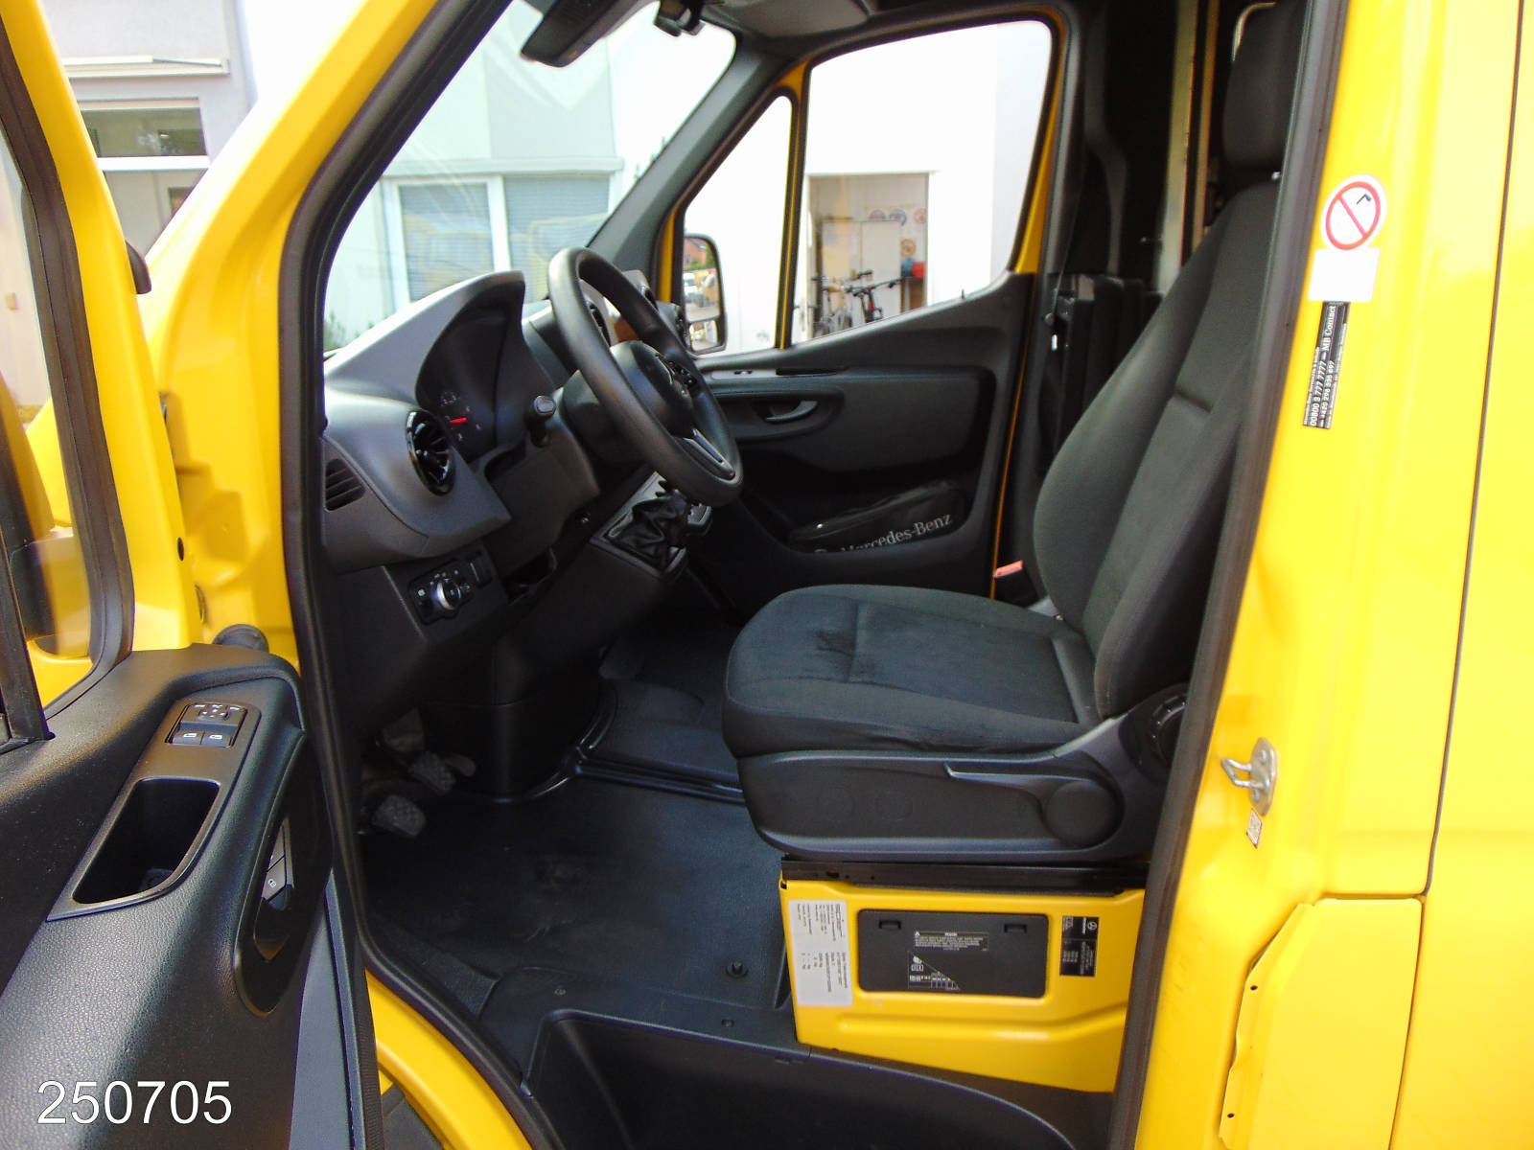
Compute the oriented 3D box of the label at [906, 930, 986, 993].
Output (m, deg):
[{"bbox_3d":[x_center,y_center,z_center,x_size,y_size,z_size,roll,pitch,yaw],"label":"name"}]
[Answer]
[{"bbox_3d":[0.214,0.461,1.322,0.096,0.075,0.004,0,14,6],"label":"label"}]

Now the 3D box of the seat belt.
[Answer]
[{"bbox_3d":[0.735,-0.670,2.446,0.230,1.060,0.150,0,14,6],"label":"seat belt"}]

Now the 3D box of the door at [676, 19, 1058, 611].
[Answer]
[{"bbox_3d":[0.189,-0.514,2.743,0.980,1.500,0.200,0,14,6],"label":"door"}]

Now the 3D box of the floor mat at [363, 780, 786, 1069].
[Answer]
[{"bbox_3d":[-0.261,0.464,1.657,0.680,0.050,0.720,6,14,5],"label":"floor mat"}]

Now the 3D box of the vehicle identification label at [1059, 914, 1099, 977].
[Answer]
[{"bbox_3d":[0.367,0.436,1.299,0.042,0.075,0.004,0,14,6],"label":"vehicle identification label"}]

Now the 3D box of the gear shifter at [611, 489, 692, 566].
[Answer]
[{"bbox_3d":[-0.184,-0.090,1.822,0.135,0.150,0.125,15,15,3],"label":"gear shifter"}]

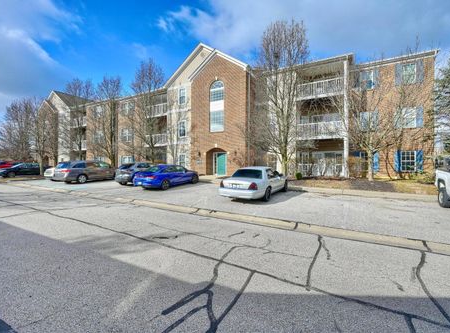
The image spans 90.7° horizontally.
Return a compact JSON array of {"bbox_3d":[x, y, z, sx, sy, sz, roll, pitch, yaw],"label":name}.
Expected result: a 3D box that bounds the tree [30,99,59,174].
[{"bbox_3d":[-17.874,-2.901,21.814,3.500,7.720,3.500,1,2,30],"label":"tree"}]

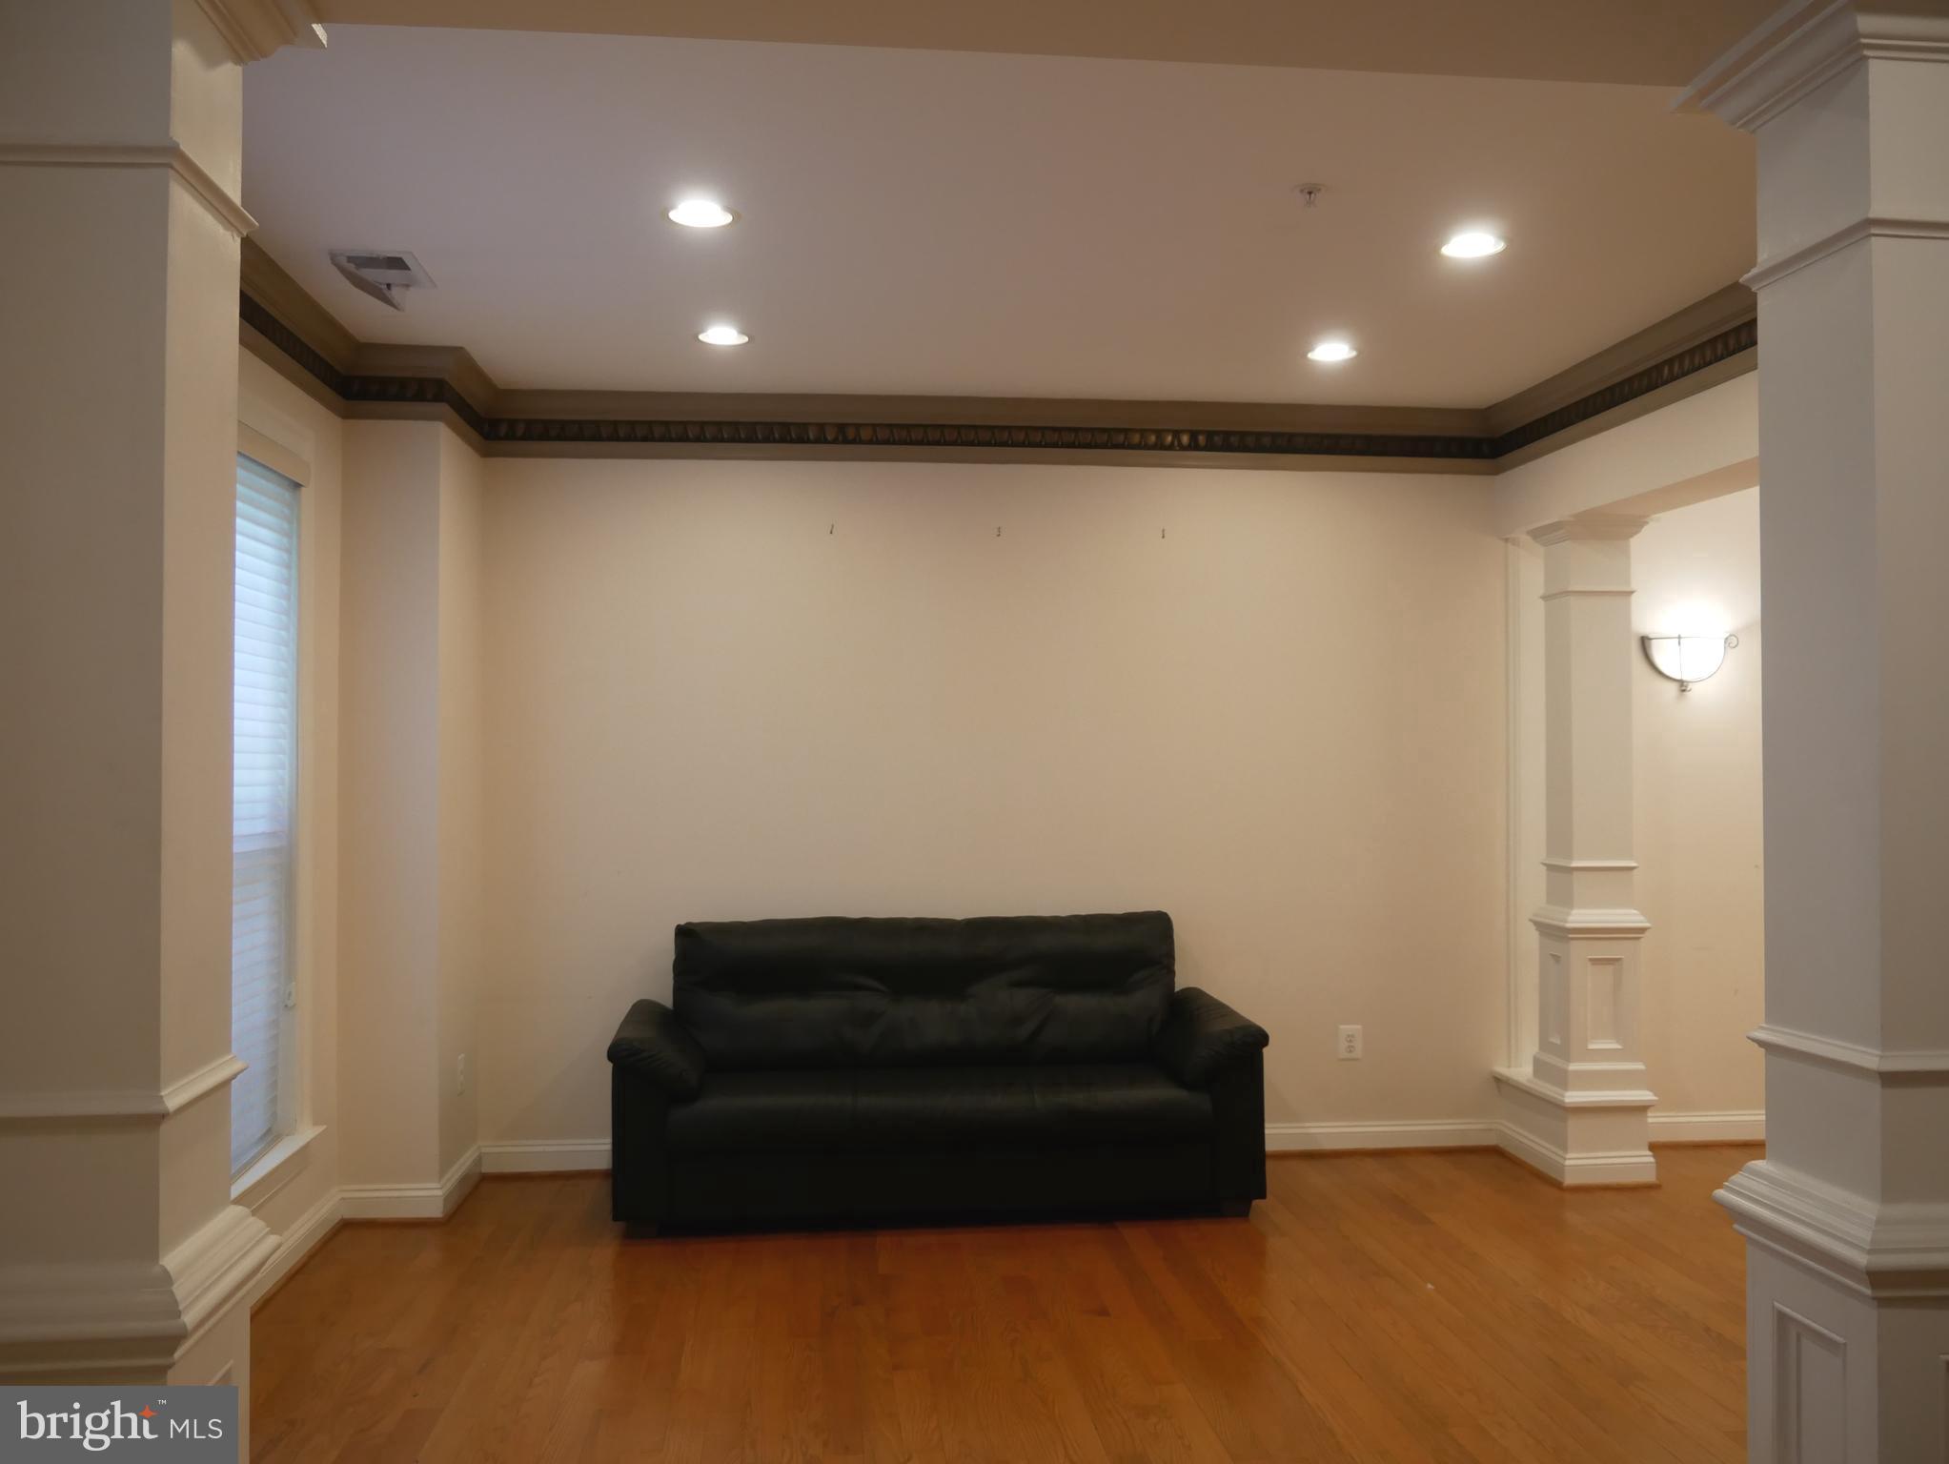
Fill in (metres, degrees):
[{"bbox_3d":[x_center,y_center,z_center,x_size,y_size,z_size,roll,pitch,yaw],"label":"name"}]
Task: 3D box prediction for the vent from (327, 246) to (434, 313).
[{"bbox_3d":[-1.502,-1.141,4.031,0.202,0.077,0.302,0,-1,-6],"label":"vent"}]

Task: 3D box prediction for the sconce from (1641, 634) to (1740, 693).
[{"bbox_3d":[2.621,-0.249,5.744,0.327,0.204,0.163,0,-1,-6],"label":"sconce"}]

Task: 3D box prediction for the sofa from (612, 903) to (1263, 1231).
[{"bbox_3d":[-0.127,1.064,5.144,2.002,0.906,0.778,0,-1,-6],"label":"sofa"}]

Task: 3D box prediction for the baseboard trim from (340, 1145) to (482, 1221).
[{"bbox_3d":[-1.802,1.460,5.097,0.307,0.117,0.514,0,-1,-6],"label":"baseboard trim"}]

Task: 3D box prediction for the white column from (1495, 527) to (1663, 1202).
[{"bbox_3d":[2.082,0.397,5.492,0.353,2.246,0.533,0,-1,-6],"label":"white column"}]

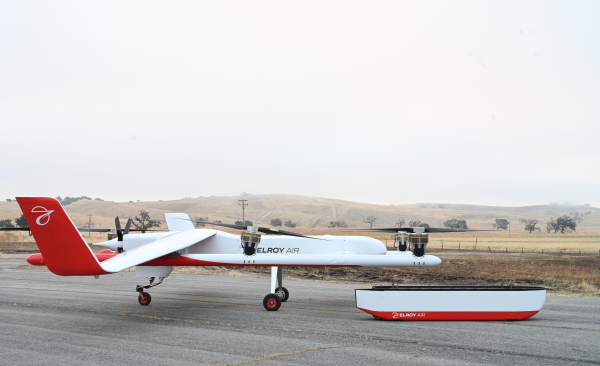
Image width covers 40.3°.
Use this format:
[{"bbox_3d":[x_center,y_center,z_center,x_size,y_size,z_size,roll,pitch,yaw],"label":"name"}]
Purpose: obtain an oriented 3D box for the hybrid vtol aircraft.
[{"bbox_3d":[-0.640,1.210,13.397,6.600,1.650,7.900,0,-4,3],"label":"hybrid vtol aircraft"}]

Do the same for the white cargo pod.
[{"bbox_3d":[2.168,1.722,11.740,2.750,0.450,0.700,0,-4,1],"label":"white cargo pod"}]

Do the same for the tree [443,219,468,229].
[{"bbox_3d":[91.756,24.570,480.000,14.700,6.400,13.000,0,-4,0],"label":"tree"}]

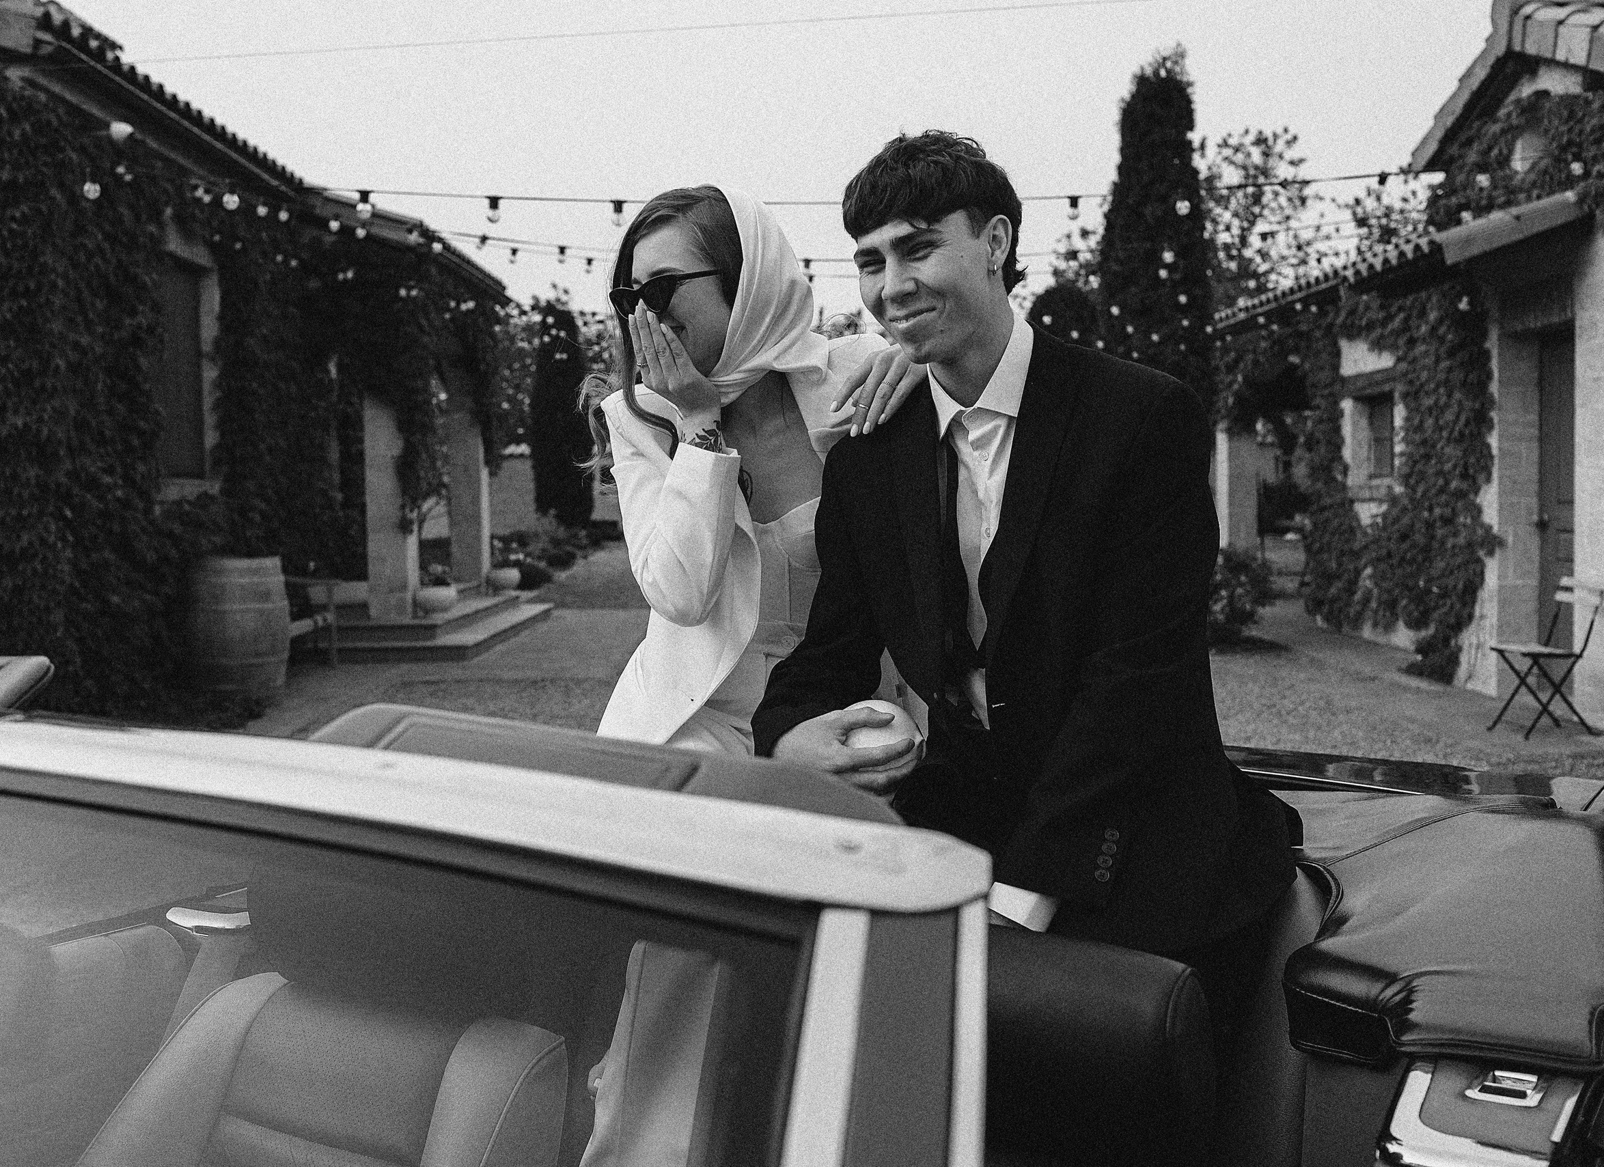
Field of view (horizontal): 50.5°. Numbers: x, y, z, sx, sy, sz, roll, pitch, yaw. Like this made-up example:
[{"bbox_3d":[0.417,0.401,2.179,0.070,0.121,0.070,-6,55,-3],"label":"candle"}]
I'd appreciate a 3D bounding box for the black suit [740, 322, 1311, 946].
[{"bbox_3d":[0.249,0.075,1.930,0.550,0.760,0.550,1,4,38],"label":"black suit"}]

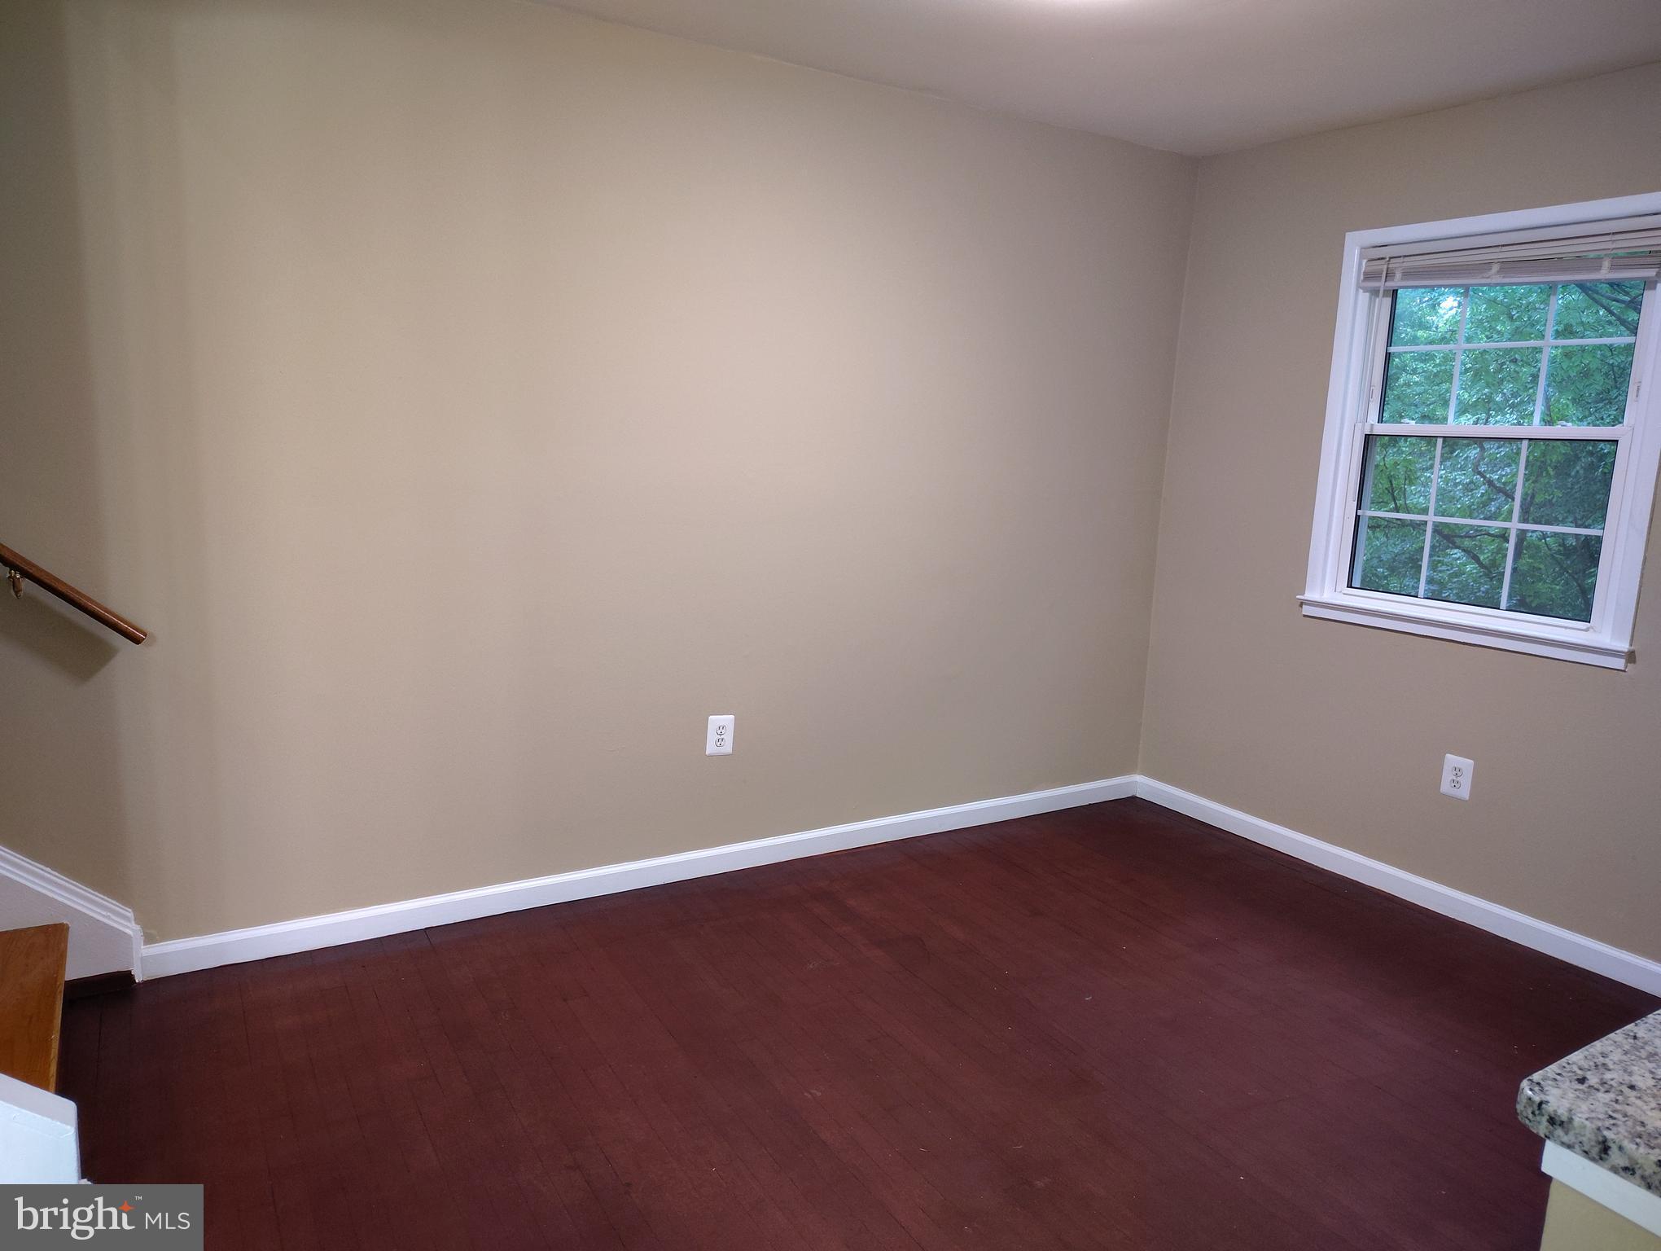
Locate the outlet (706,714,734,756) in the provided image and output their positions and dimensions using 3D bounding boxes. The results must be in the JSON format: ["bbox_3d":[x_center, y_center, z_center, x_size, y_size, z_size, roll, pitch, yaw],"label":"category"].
[{"bbox_3d":[-0.340,0.338,3.559,0.087,0.125,0.008,0,10,-33],"label":"outlet"}]

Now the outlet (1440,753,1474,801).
[{"bbox_3d":[1.914,0.462,3.522,0.008,0.125,0.087,-4,12,-32],"label":"outlet"}]

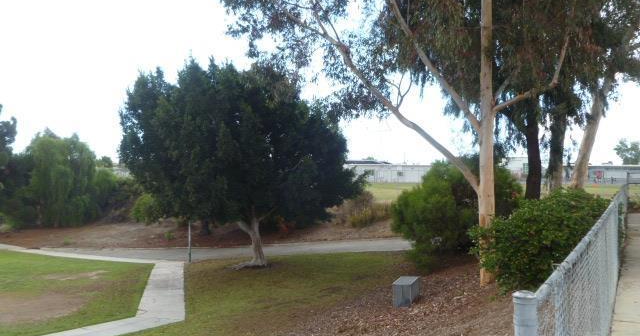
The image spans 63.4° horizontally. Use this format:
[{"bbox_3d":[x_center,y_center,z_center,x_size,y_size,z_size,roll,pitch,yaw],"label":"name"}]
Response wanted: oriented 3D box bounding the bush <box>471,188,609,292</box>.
[{"bbox_3d":[3.943,1.302,9.300,2.430,1.830,2.200,0,-1,0],"label":"bush"}]

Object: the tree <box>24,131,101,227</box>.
[{"bbox_3d":[-16.414,0.669,33.000,4.750,6.000,4.800,0,-1,0],"label":"tree"}]

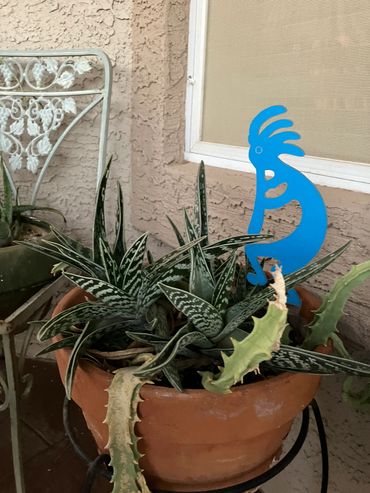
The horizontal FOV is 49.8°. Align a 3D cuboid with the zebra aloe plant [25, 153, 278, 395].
[{"bbox_3d":[-0.044,0.034,0.472,0.290,0.245,0.250,1,15,0],"label":"zebra aloe plant"}]

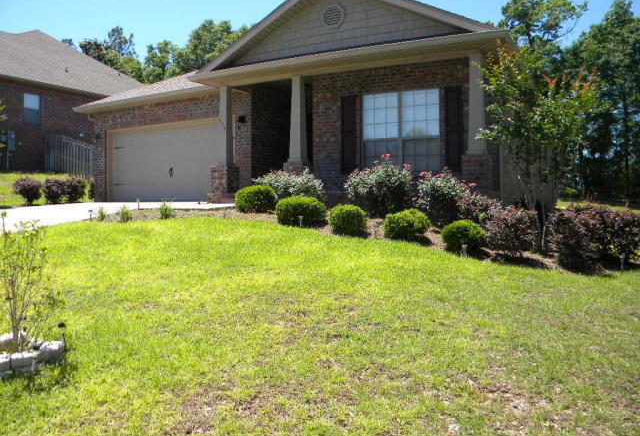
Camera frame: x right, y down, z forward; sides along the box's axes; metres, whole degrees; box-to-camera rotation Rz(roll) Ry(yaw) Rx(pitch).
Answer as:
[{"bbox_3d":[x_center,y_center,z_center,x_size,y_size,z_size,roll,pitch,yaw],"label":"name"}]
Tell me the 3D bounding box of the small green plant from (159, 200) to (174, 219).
[{"bbox_3d":[-2.846,-0.158,9.600,0.310,0.340,0.300,0,2,0],"label":"small green plant"}]

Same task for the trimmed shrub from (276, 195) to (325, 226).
[{"bbox_3d":[-0.303,-0.106,8.480,0.803,0.491,0.750,0,2,0],"label":"trimmed shrub"}]

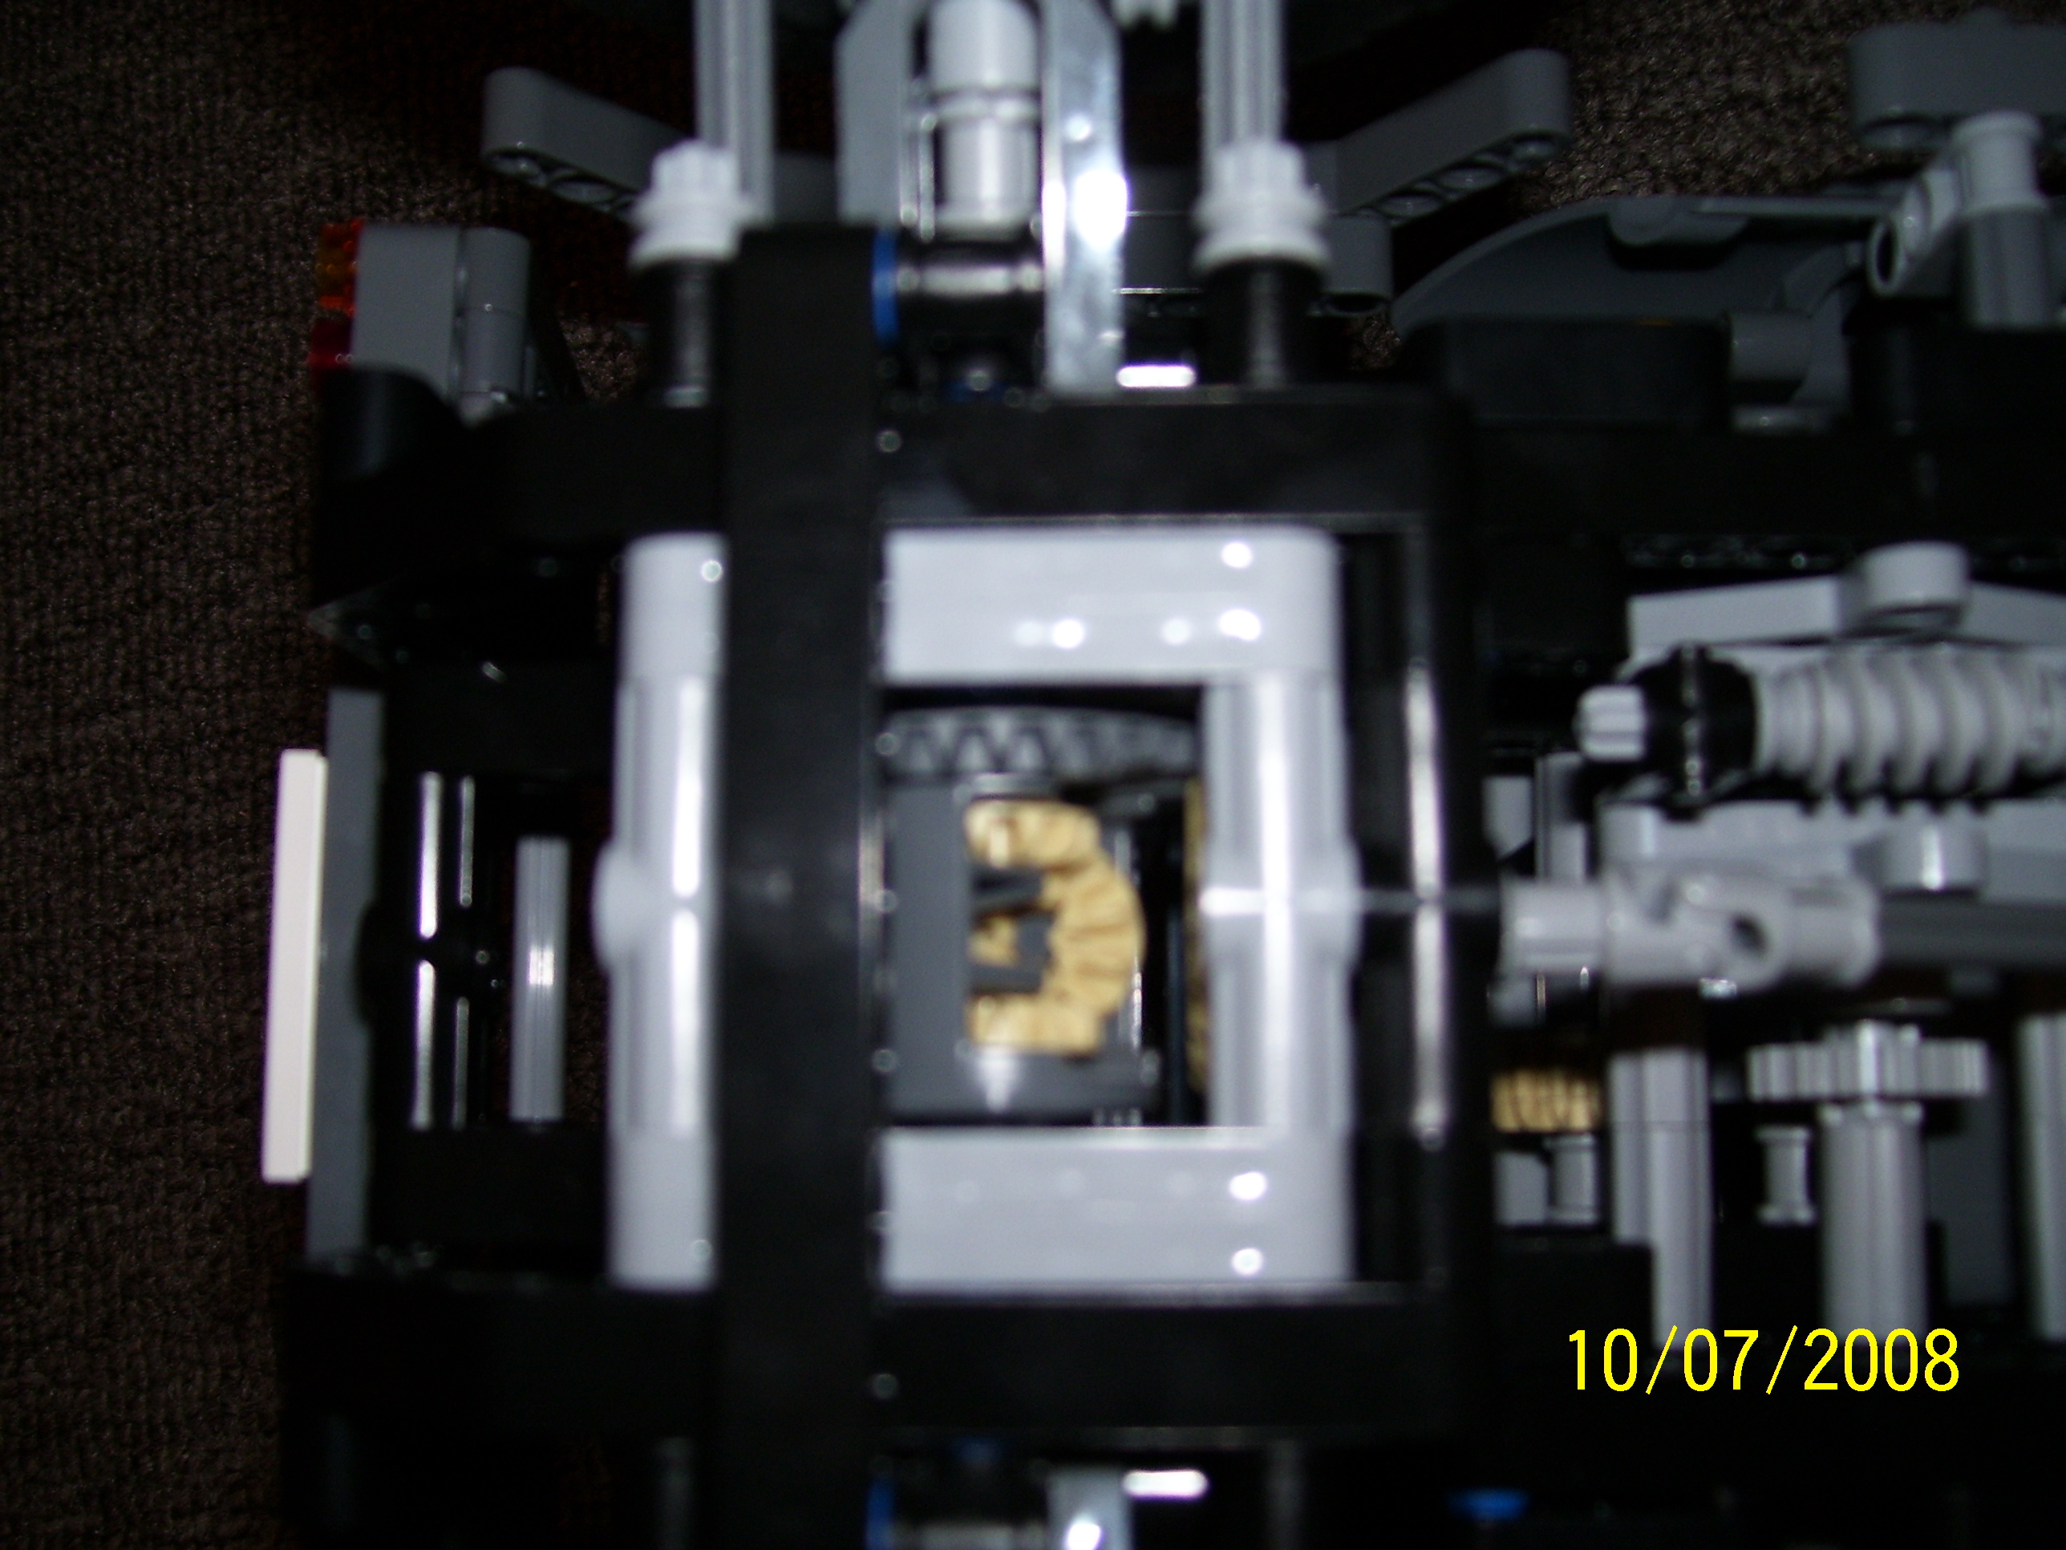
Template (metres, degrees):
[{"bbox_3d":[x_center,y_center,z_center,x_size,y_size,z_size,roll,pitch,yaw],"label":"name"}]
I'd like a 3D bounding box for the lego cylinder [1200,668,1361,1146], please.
[{"bbox_3d":[0.013,0.007,0.120,0.008,0.008,0.025,0,83,0],"label":"lego cylinder"}]

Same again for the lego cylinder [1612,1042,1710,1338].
[{"bbox_3d":[0.047,0.031,0.167,0.007,0.007,0.022,0,83,0],"label":"lego cylinder"}]

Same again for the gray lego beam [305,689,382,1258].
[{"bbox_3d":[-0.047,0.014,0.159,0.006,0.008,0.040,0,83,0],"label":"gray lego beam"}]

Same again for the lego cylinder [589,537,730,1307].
[{"bbox_3d":[-0.019,0.007,0.120,0.008,0.008,0.040,0,83,0],"label":"lego cylinder"}]

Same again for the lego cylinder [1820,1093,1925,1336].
[{"bbox_3d":[0.061,0.032,0.162,0.007,0.007,0.016,0,83,0],"label":"lego cylinder"}]

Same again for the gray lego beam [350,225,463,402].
[{"bbox_3d":[-0.057,-0.041,0.204,0.009,0.008,0.016,0,83,0],"label":"gray lego beam"}]

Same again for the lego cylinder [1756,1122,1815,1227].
[{"bbox_3d":[0.061,0.032,0.178,0.005,0.005,0.008,0,83,0],"label":"lego cylinder"}]

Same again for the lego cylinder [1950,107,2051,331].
[{"bbox_3d":[0.083,-0.048,0.190,0.008,0.008,0.018,0,83,0],"label":"lego cylinder"}]

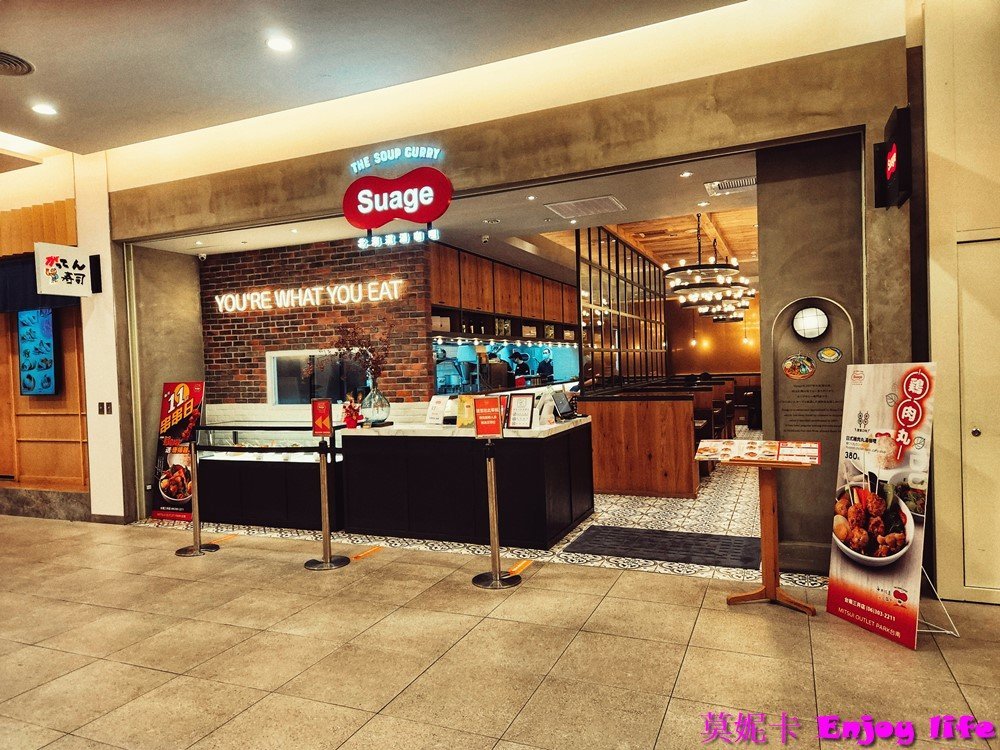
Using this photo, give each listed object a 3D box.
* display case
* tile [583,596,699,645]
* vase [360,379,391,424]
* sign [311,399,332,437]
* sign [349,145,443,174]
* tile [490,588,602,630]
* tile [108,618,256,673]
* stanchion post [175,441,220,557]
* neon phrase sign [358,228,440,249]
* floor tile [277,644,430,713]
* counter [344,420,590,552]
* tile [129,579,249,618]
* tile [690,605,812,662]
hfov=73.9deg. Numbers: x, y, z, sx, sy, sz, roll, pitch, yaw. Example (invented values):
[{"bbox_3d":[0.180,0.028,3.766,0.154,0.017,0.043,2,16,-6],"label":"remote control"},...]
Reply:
[{"bbox_3d":[-2.254,1.015,6.950,1.860,1.000,0.650,-2,1,23],"label":"display case"},{"bbox_3d":[0.866,1.475,4.000,0.600,0.015,0.600,-1,1,23],"label":"tile"},{"bbox_3d":[-1.270,0.259,6.750,0.295,0.455,0.295,-2,1,0],"label":"vase"},{"bbox_3d":[-1.421,0.342,5.317,0.210,0.300,0.030,-2,1,29],"label":"sign"},{"bbox_3d":[-0.906,-1.845,5.675,0.900,0.170,0.060,-1,1,23],"label":"sign"},{"bbox_3d":[0.315,1.489,4.237,0.600,0.015,0.600,-1,1,23],"label":"tile"},{"bbox_3d":[-1.810,1.558,3.838,0.598,0.012,0.596,-2,1,23],"label":"tile"},{"bbox_3d":[-2.691,1.061,5.866,0.355,1.000,0.355,-2,1,23],"label":"stanchion post"},{"bbox_3d":[-0.849,-1.138,5.550,0.800,0.095,0.050,-2,1,23],"label":"neon phrase sign"},{"bbox_3d":[-0.709,1.532,3.371,0.600,0.015,0.600,-1,1,23],"label":"floor tile"},{"bbox_3d":[-0.305,0.972,6.601,2.180,1.000,1.460,-1,1,23],"label":"counter"},{"bbox_3d":[-2.126,1.561,4.632,0.600,0.015,0.600,-1,1,23],"label":"tile"},{"bbox_3d":[1.412,1.450,3.745,0.598,0.012,0.596,-2,1,23],"label":"tile"}]

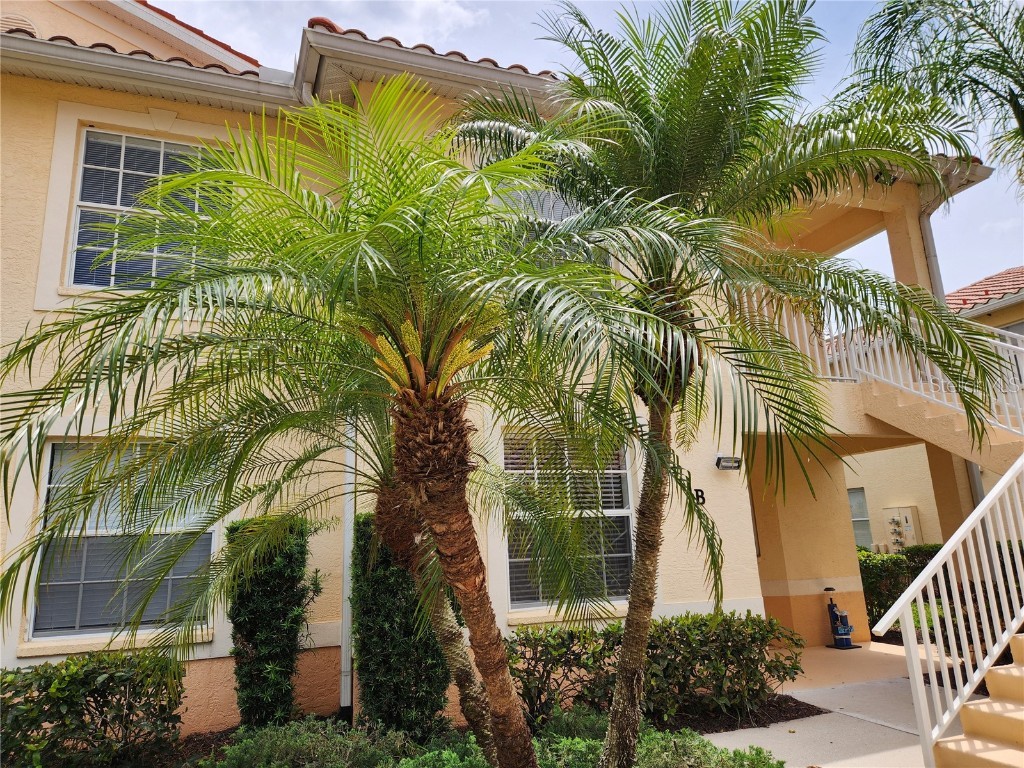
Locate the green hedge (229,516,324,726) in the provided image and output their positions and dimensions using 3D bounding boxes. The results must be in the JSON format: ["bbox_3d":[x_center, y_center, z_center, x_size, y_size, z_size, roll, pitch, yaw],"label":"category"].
[{"bbox_3d":[-1.986,1.986,5.621,0.620,1.660,0.440,2,-13,-20],"label":"green hedge"}]

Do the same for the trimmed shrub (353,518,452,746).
[{"bbox_3d":[-0.849,1.857,5.236,0.700,1.670,0.480,2,-13,-20],"label":"trimmed shrub"}]

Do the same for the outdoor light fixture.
[{"bbox_3d":[2.166,0.796,6.862,0.250,0.150,0.170,2,-13,-20],"label":"outdoor light fixture"}]

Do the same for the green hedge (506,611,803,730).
[{"bbox_3d":[1.267,2.332,5.665,2.600,0.770,0.660,2,-13,-20],"label":"green hedge"}]

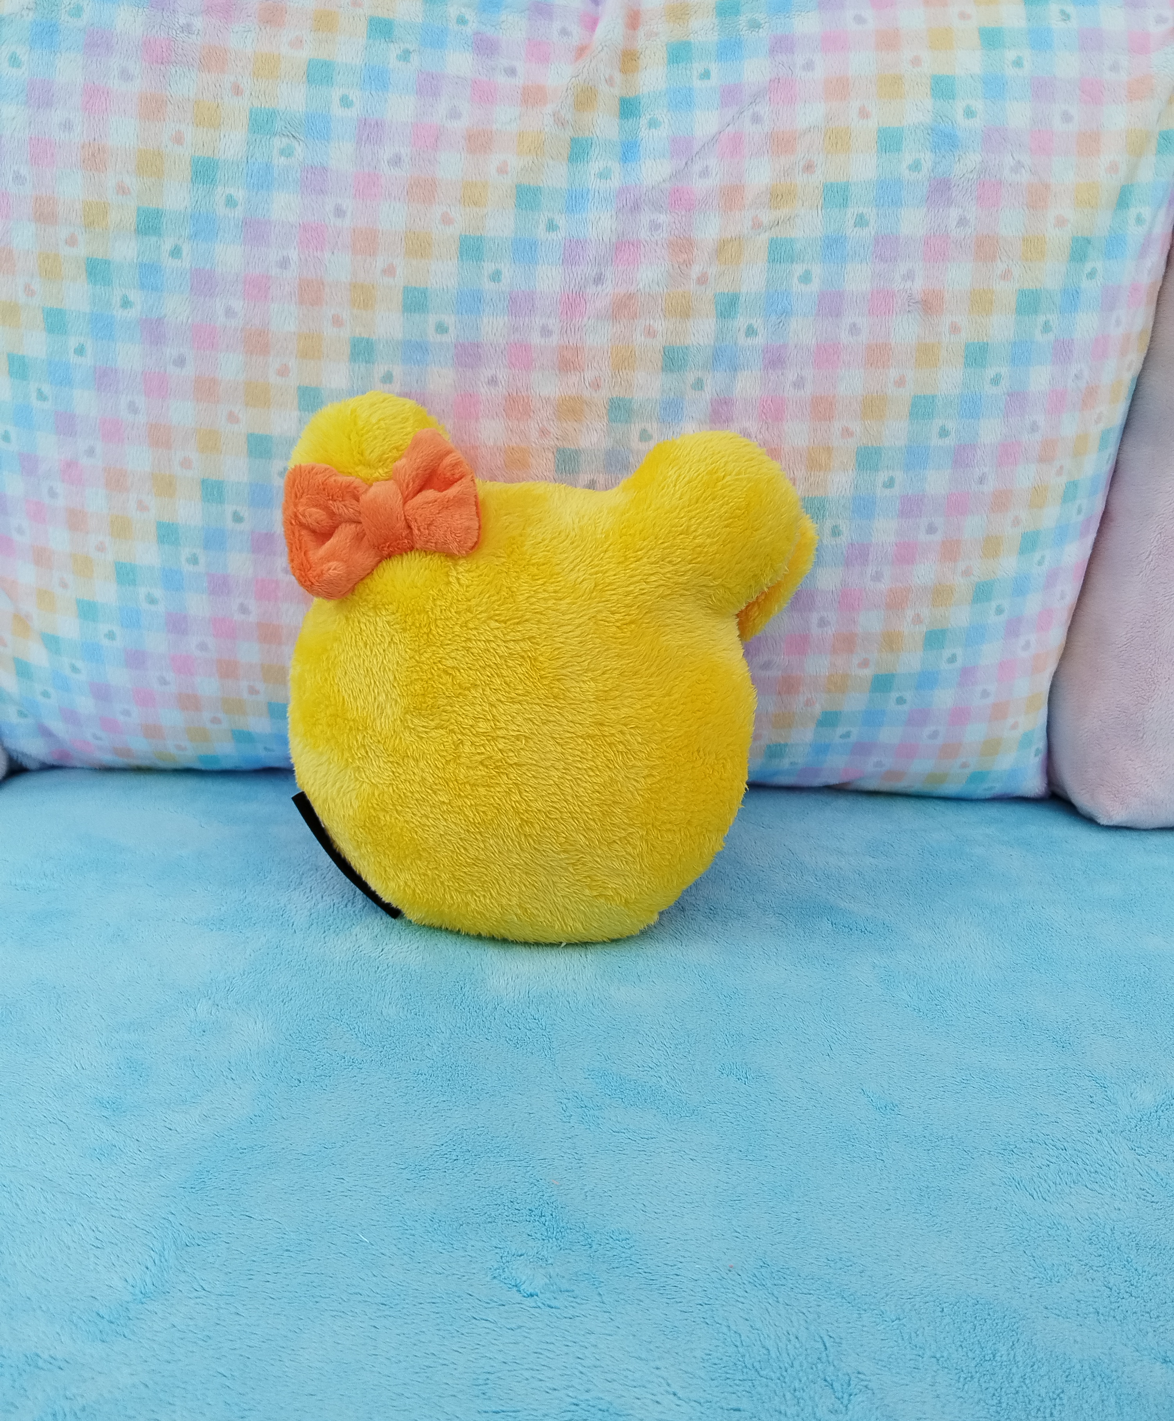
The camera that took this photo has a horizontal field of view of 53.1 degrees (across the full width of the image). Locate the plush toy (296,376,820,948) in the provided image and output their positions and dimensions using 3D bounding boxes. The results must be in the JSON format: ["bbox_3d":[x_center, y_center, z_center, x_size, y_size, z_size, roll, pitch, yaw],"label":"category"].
[{"bbox_3d":[-0.017,-0.020,0.490,0.216,0.233,0.130,8,29,14],"label":"plush toy"}]

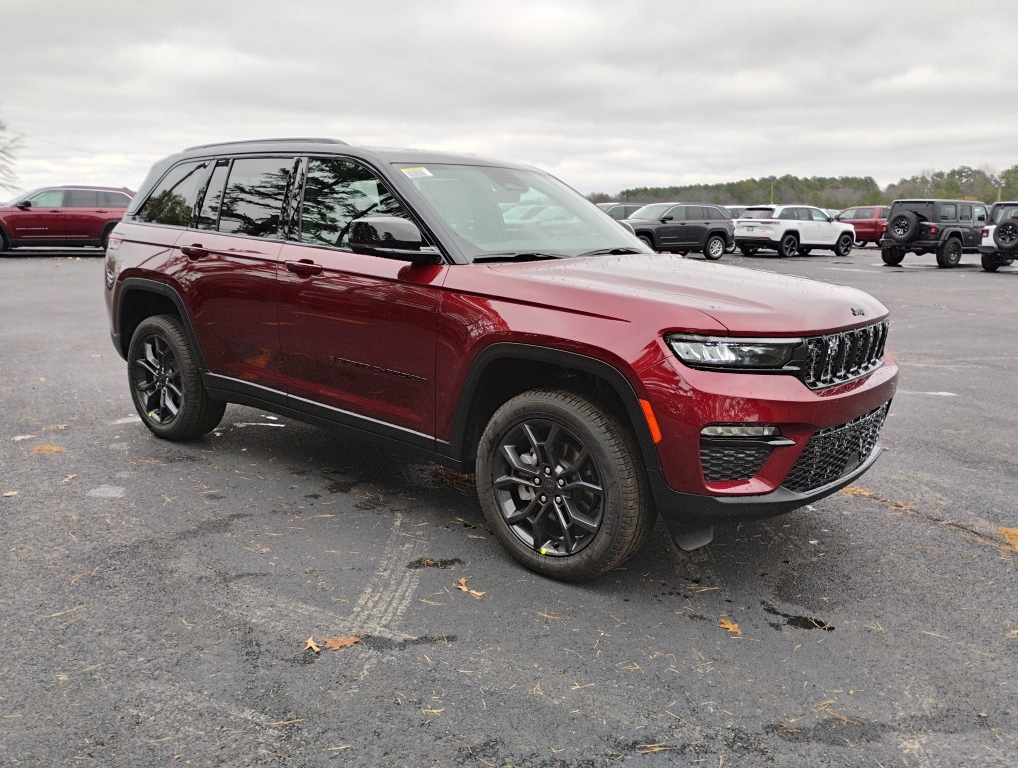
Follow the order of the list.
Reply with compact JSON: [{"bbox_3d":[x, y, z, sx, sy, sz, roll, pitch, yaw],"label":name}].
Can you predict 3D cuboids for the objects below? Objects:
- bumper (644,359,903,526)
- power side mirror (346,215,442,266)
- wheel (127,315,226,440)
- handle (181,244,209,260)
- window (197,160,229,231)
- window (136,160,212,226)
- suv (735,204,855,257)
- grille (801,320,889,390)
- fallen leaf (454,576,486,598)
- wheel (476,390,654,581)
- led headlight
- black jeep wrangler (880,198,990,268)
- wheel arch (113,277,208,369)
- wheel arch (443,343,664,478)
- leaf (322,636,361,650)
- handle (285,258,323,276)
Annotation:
[{"bbox_3d":[1.270,0.134,3.526,0.570,0.640,1.930,10,15,38],"label":"bumper"},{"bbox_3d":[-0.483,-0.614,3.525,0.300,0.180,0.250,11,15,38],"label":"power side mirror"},{"bbox_3d":[-2.066,-0.051,5.156,0.770,0.770,0.270,11,15,38],"label":"wheel"},{"bbox_3d":[-1.745,-0.730,4.589,0.260,0.075,0.065,10,15,38],"label":"handle"},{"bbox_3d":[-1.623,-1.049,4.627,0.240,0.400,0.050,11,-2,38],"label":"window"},{"bbox_3d":[-1.970,-1.116,4.898,0.680,0.410,0.070,10,-6,38],"label":"window"},{"bbox_3d":[10.530,-5.595,30.160,4.900,1.800,1.980,-6,14,-31],"label":"suv"},{"bbox_3d":[1.398,-0.126,3.338,0.120,0.210,1.060,11,15,38],"label":"grille"},{"bbox_3d":[-0.159,0.782,3.179,0.085,0.026,0.175,-7,14,-35],"label":"fallen leaf"},{"bbox_3d":[0.222,0.375,3.351,0.773,0.773,0.270,11,16,40],"label":"wheel"},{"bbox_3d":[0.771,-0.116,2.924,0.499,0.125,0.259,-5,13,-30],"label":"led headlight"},{"bbox_3d":[12.870,-4.390,24.240,4.700,1.870,1.880,-7,15,-35],"label":"black jeep wrangler"},{"bbox_3d":[-2.060,-0.370,4.969,1.120,0.530,0.140,11,15,38],"label":"wheel arch"},{"bbox_3d":[0.178,0.150,3.196,1.080,0.610,0.140,11,15,38],"label":"wheel arch"},{"bbox_3d":[-0.554,0.863,2.770,0.122,0.018,0.078,-2,12,-15],"label":"leaf"},{"bbox_3d":[-0.973,-0.553,3.963,0.260,0.075,0.065,11,15,38],"label":"handle"}]

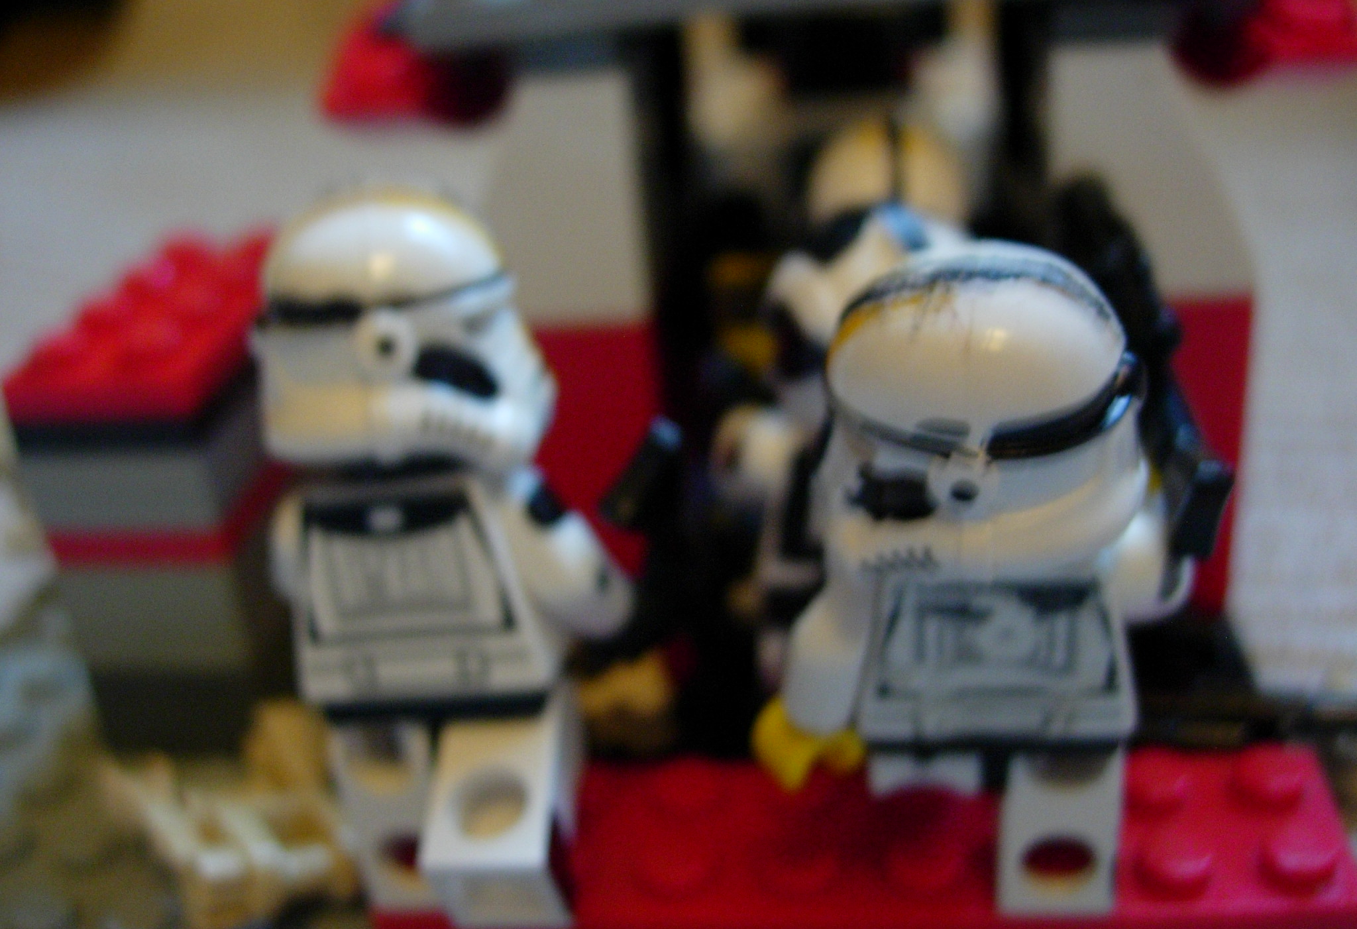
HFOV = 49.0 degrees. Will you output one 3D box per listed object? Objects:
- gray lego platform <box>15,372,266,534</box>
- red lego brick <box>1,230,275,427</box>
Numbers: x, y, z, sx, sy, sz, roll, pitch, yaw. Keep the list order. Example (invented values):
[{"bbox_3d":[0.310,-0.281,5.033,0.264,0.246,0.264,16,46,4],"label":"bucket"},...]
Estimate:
[{"bbox_3d":[-0.044,-0.004,0.136,0.016,0.006,0.032,-1,24,5],"label":"gray lego platform"},{"bbox_3d":[-0.045,-0.012,0.132,0.016,0.005,0.033,-1,24,5],"label":"red lego brick"}]

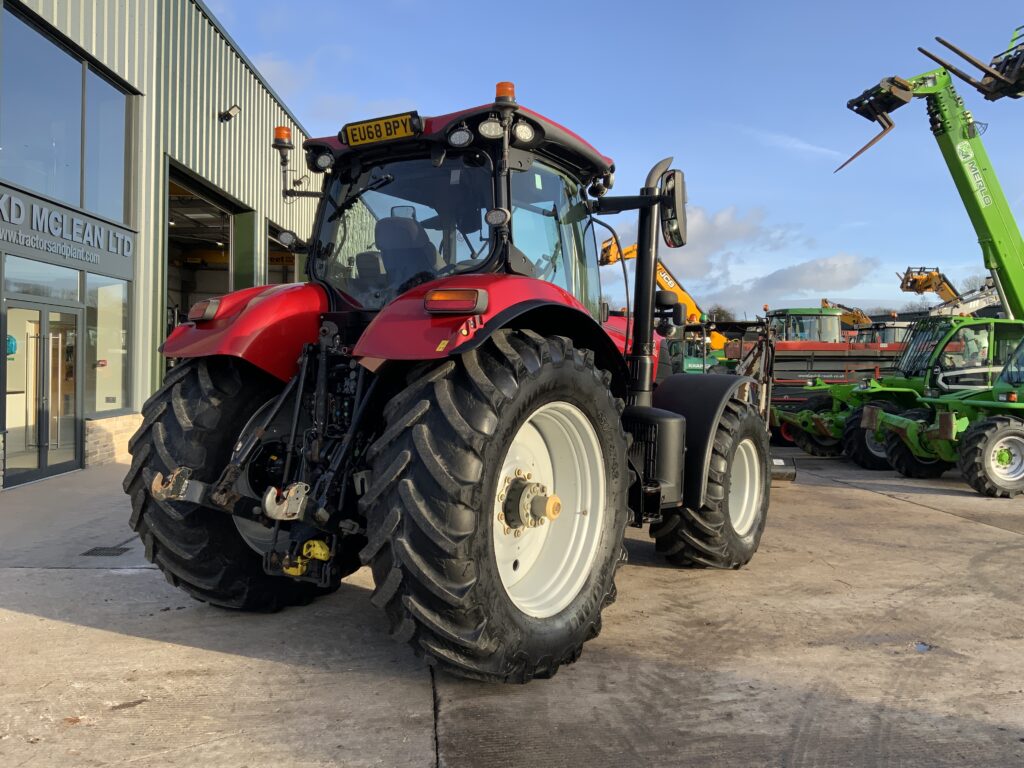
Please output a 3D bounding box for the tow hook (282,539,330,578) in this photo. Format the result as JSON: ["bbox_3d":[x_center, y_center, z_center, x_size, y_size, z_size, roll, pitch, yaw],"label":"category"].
[{"bbox_3d":[-1.127,0.952,4.680,0.170,0.200,0.240,2,2,35],"label":"tow hook"}]

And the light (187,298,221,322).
[{"bbox_3d":[-1.885,-0.450,5.250,0.100,0.125,0.270,0,2,-42],"label":"light"}]

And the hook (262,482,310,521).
[{"bbox_3d":[-1.051,0.550,4.000,0.075,0.165,0.235,2,2,28],"label":"hook"}]

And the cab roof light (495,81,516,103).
[{"bbox_3d":[-0.034,-1.568,4.630,0.112,0.112,0.112,1,1,0],"label":"cab roof light"}]

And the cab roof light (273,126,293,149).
[{"bbox_3d":[-1.488,-1.603,5.580,0.115,0.118,0.115,1,1,0],"label":"cab roof light"}]

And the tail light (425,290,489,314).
[{"bbox_3d":[-0.269,-0.396,4.158,0.285,0.113,0.100,1,2,24],"label":"tail light"}]

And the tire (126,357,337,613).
[{"bbox_3d":[-1.542,0.550,5.722,0.620,1.830,1.880,2,2,35],"label":"tire"}]

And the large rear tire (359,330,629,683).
[{"bbox_3d":[0.005,0.620,4.633,0.620,1.820,1.880,2,2,34],"label":"large rear tire"}]

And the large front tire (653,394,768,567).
[{"bbox_3d":[1.672,0.813,7.072,0.530,1.380,1.410,2,2,35],"label":"large front tire"}]

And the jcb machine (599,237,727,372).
[{"bbox_3d":[4.088,-1.380,23.000,4.200,5.000,2.300,1,1,-13],"label":"jcb machine"}]

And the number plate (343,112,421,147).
[{"bbox_3d":[-0.780,-1.493,5.063,0.530,0.118,0.030,2,16,35],"label":"number plate"}]

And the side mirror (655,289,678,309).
[{"bbox_3d":[1.391,-0.768,7.750,0.210,0.150,0.120,2,2,35],"label":"side mirror"}]

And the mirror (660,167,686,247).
[{"bbox_3d":[1.032,-1.119,5.480,0.085,0.480,0.190,-3,0,-26],"label":"mirror"}]

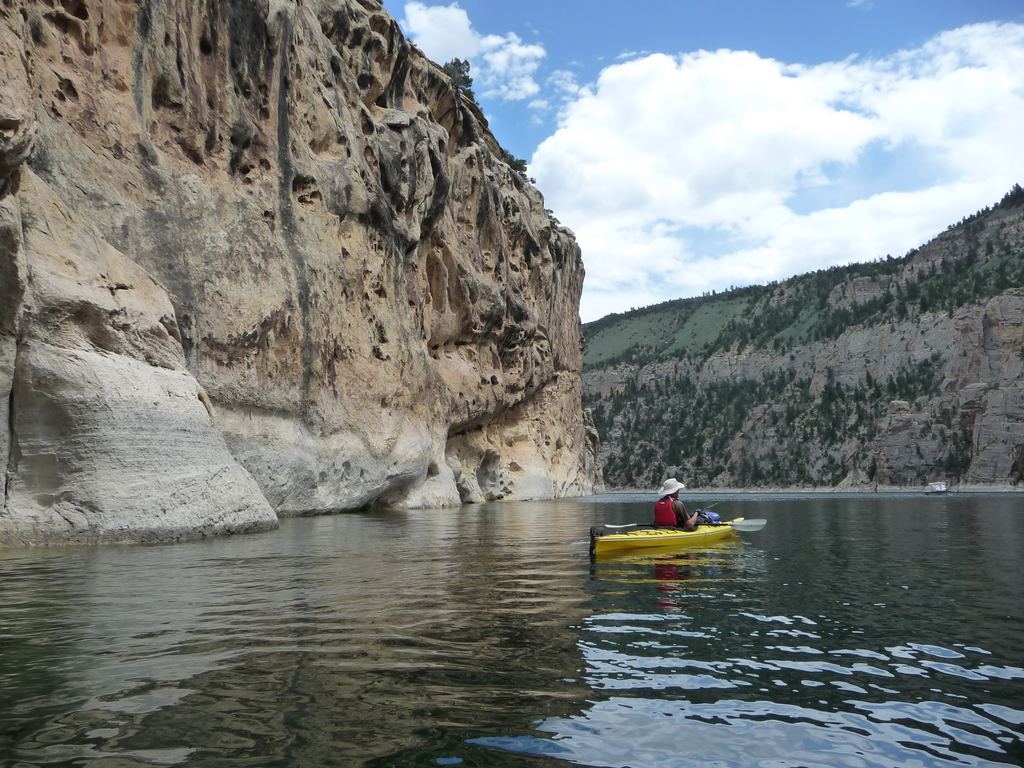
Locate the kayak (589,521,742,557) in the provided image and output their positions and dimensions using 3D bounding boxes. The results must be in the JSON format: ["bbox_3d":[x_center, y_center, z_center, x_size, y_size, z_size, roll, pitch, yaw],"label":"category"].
[{"bbox_3d":[2.331,2.099,11.509,0.620,0.390,4.744,-5,-9,36],"label":"kayak"}]

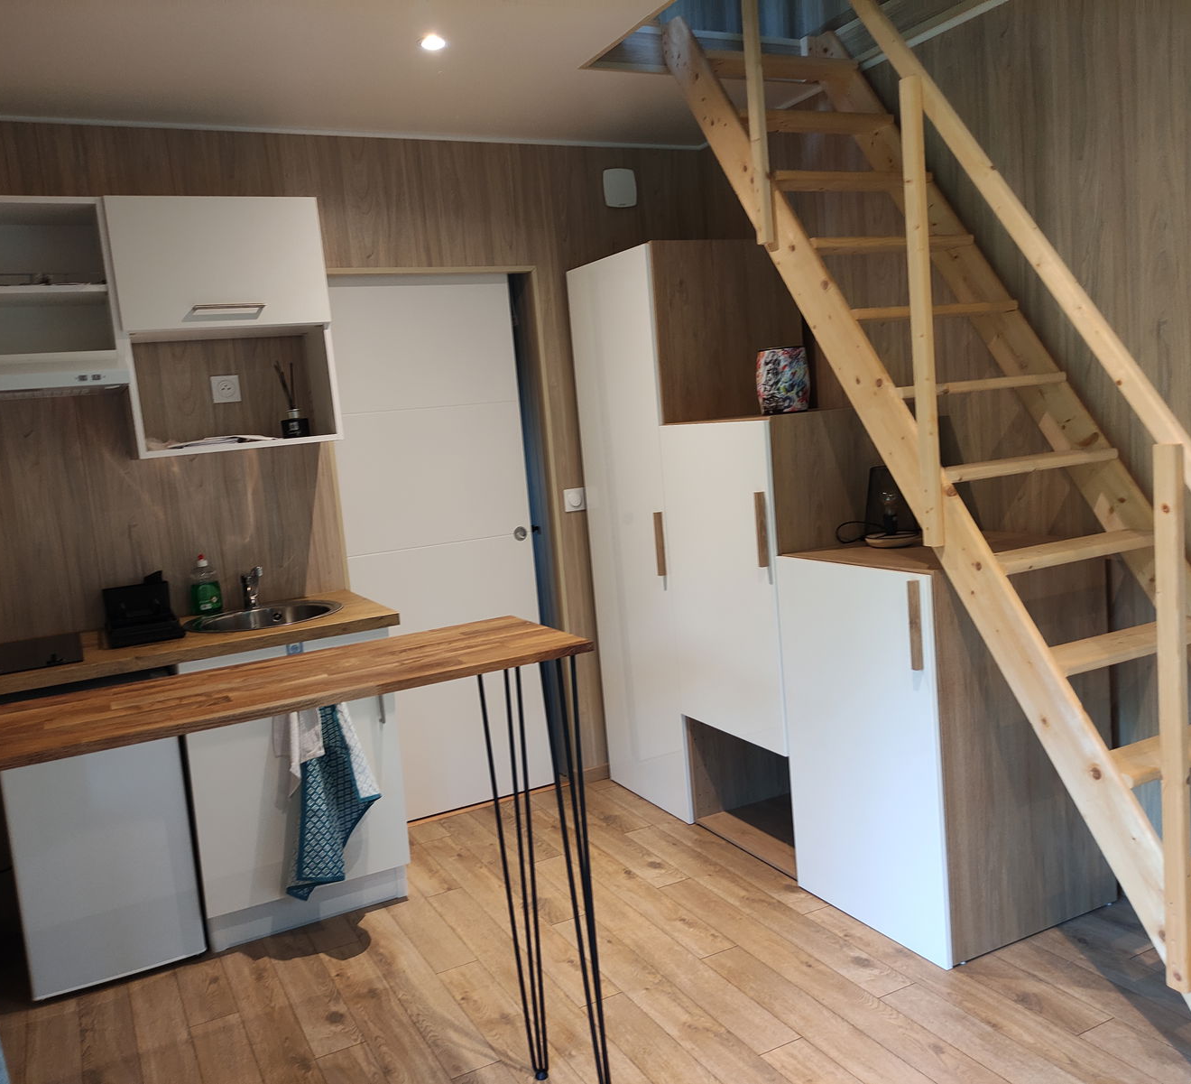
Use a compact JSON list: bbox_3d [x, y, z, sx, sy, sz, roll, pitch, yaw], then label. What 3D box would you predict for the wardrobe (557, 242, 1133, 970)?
[{"bbox_3d":[0.665,-0.011,3.438,0.617,2.006,1.802,-8,8,-27],"label":"wardrobe"}]

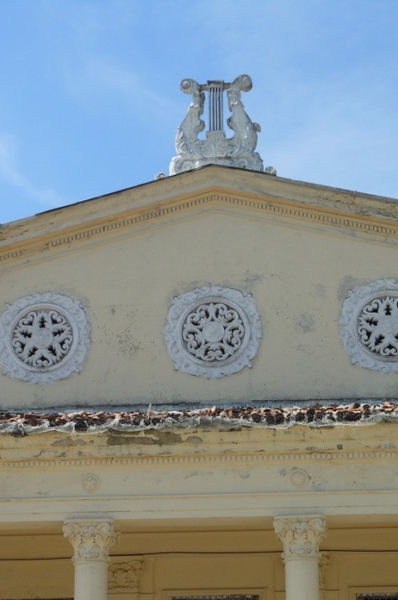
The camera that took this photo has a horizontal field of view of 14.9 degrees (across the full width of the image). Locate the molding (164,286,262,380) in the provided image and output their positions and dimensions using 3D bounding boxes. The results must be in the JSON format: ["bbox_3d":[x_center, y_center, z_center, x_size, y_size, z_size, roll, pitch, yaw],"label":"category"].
[{"bbox_3d":[0.238,0.535,26.046,1.660,1.665,0.140,-2,-18,6],"label":"molding"}]

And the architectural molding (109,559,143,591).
[{"bbox_3d":[-1.278,4.481,24.877,0.751,0.526,0.160,-2,-18,6],"label":"architectural molding"}]

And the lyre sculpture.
[{"bbox_3d":[0.391,-3.119,27.247,1.846,1.938,0.500,-2,-18,6],"label":"lyre sculpture"}]

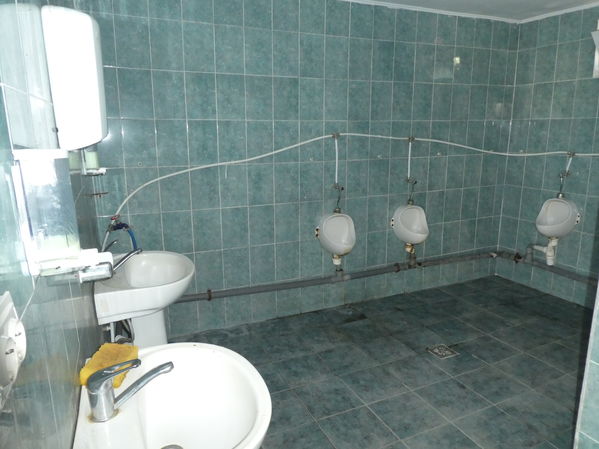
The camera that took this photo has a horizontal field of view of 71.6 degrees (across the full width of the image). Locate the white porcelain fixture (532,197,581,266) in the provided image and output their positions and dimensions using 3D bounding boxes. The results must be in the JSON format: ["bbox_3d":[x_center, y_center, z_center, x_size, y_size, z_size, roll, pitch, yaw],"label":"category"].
[{"bbox_3d":[2.048,0.056,3.402,0.270,0.540,0.280,-5,13,-19],"label":"white porcelain fixture"}]

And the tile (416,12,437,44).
[{"bbox_3d":[1.015,-1.565,3.303,0.200,0.250,0.010,-6,13,-22],"label":"tile"}]

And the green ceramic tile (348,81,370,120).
[{"bbox_3d":[0.460,-0.947,3.179,0.198,0.297,0.010,-6,14,-22],"label":"green ceramic tile"}]

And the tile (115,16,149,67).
[{"bbox_3d":[-1.018,-1.101,2.523,0.200,0.300,0.010,-6,14,-23],"label":"tile"}]

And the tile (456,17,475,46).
[{"bbox_3d":[1.377,-1.590,3.443,0.200,0.228,0.010,-6,13,-22],"label":"tile"}]

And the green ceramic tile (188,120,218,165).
[{"bbox_3d":[-0.644,-0.549,2.803,0.200,0.300,0.010,-6,13,-22],"label":"green ceramic tile"}]

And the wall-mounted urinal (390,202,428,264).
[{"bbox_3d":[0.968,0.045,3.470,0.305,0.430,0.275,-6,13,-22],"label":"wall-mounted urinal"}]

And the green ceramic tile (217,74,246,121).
[{"bbox_3d":[-0.460,-0.856,2.797,0.198,0.297,0.010,-6,14,-22],"label":"green ceramic tile"}]

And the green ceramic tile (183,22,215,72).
[{"bbox_3d":[-0.649,-1.136,2.679,0.200,0.300,0.010,-6,14,-23],"label":"green ceramic tile"}]

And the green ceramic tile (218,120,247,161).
[{"bbox_3d":[-0.457,-0.556,2.843,0.198,0.295,0.010,-6,14,-23],"label":"green ceramic tile"}]

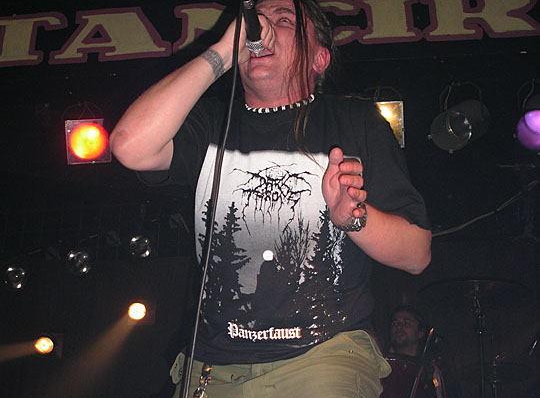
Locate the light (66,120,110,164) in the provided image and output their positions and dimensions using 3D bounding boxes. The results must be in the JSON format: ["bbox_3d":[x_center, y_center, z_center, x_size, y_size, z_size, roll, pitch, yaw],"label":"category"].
[{"bbox_3d":[-0.987,-0.343,4.384,0.240,0.240,0.280,0,16,-4],"label":"light"}]

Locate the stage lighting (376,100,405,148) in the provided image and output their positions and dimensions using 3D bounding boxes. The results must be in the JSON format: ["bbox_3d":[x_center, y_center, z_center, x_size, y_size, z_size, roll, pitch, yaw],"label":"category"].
[{"bbox_3d":[0.616,-0.439,4.280,0.235,0.235,0.280,3,20,8],"label":"stage lighting"}]

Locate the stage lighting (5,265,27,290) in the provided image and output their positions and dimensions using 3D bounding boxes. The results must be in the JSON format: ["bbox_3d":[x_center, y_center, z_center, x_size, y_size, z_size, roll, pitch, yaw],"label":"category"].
[{"bbox_3d":[-2.220,0.663,7.008,0.200,0.200,0.220,1,12,1],"label":"stage lighting"}]

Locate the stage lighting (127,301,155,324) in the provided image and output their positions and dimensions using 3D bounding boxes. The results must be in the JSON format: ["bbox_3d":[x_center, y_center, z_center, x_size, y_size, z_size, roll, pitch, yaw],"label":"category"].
[{"bbox_3d":[-1.103,0.954,6.902,0.210,0.200,0.220,5,18,14],"label":"stage lighting"}]

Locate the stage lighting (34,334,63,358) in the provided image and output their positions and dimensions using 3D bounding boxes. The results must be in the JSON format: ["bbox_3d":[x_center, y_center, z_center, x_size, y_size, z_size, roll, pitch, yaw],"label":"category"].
[{"bbox_3d":[-1.885,1.254,6.894,0.210,0.200,0.220,10,13,29],"label":"stage lighting"}]

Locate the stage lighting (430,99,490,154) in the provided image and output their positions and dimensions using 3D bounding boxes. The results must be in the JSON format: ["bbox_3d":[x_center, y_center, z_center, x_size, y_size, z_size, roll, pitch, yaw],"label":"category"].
[{"bbox_3d":[1.032,-0.403,4.267,0.225,0.225,0.300,11,22,32],"label":"stage lighting"}]

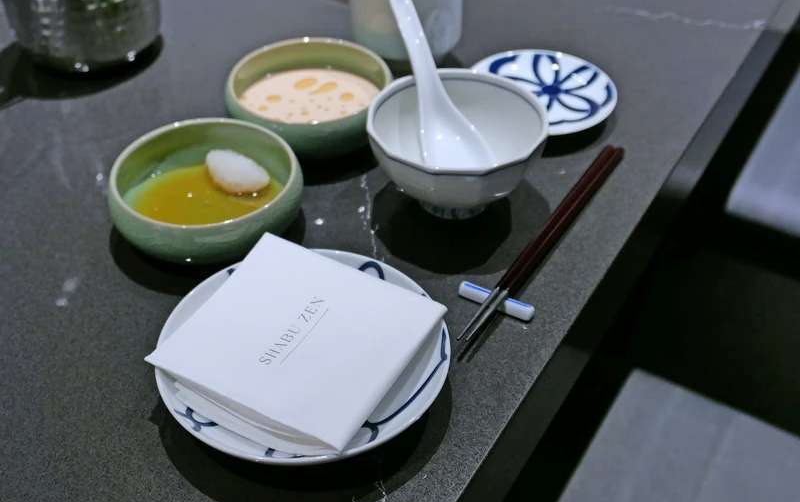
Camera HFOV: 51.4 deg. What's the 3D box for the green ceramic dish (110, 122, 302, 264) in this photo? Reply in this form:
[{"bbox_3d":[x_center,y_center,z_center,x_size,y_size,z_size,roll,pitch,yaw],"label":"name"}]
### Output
[{"bbox_3d":[-0.124,-0.038,0.548,0.124,0.041,0.124,0,42,0],"label":"green ceramic dish"}]

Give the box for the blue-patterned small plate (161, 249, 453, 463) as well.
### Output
[{"bbox_3d":[-0.051,0.058,0.453,0.155,0.026,0.155,0,42,0],"label":"blue-patterned small plate"}]

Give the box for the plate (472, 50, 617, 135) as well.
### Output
[{"bbox_3d":[0.109,-0.121,0.661,0.121,0.018,0.121,0,42,0],"label":"plate"}]

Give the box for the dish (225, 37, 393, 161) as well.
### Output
[{"bbox_3d":[-0.066,-0.113,0.632,0.124,0.041,0.124,0,42,0],"label":"dish"}]

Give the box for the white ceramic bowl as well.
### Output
[{"bbox_3d":[0.037,-0.063,0.560,0.119,0.063,0.119,0,42,0],"label":"white ceramic bowl"}]

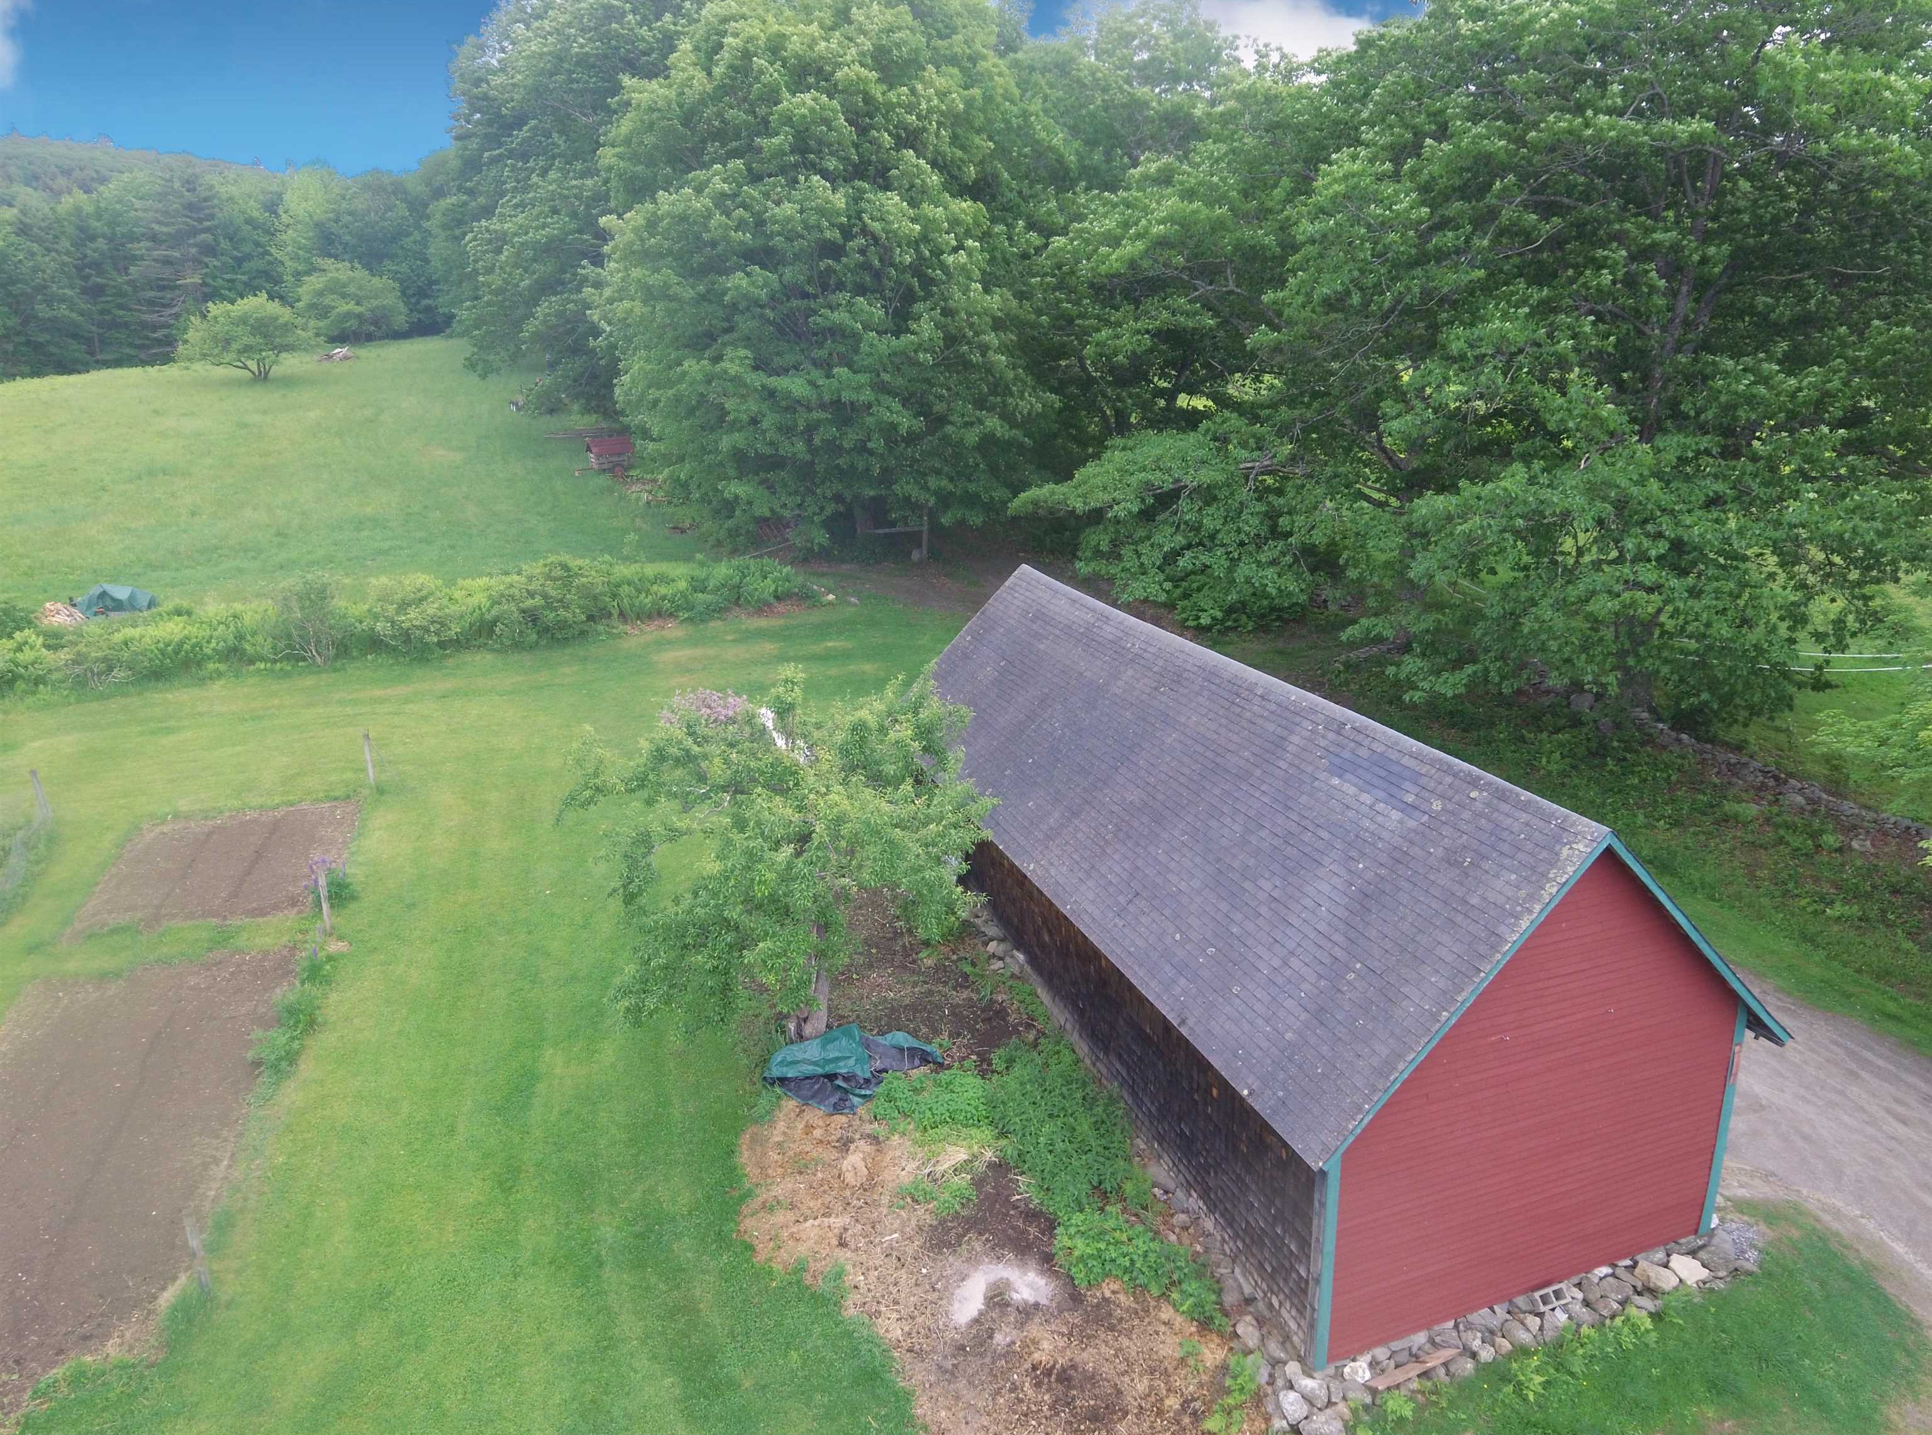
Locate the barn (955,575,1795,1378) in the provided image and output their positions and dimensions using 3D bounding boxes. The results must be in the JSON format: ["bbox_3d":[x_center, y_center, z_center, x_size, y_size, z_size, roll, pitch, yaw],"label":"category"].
[{"bbox_3d":[3.369,1.386,15.803,5.600,4.850,12.900,-7,19,-19],"label":"barn"}]

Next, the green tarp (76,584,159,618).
[{"bbox_3d":[-29.779,-4.121,38.918,2.350,1.000,1.700,-13,22,-36],"label":"green tarp"}]

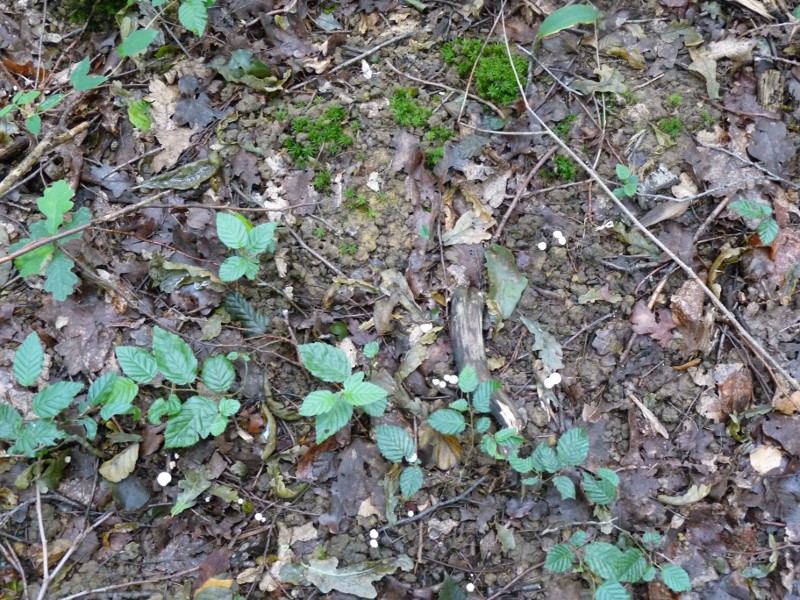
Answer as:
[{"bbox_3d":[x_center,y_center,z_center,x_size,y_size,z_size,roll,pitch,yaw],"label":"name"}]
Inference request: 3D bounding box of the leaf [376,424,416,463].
[{"bbox_3d":[-0.004,0.159,1.230,0.035,0.012,0.052,-40,70,-18],"label":"leaf"}]

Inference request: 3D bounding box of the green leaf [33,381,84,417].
[{"bbox_3d":[-0.380,0.110,1.231,0.057,0.014,0.037,-34,68,-16],"label":"green leaf"}]

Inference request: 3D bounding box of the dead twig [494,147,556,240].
[{"bbox_3d":[0.148,-0.125,1.298,0.009,0.012,0.146,29,67,13],"label":"dead twig"}]

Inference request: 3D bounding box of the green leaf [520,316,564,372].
[{"bbox_3d":[0.159,0.048,1.254,0.034,0.012,0.081,-25,60,-15],"label":"green leaf"}]

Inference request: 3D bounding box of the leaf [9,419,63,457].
[{"bbox_3d":[-0.402,0.152,1.223,0.059,0.016,0.040,-5,64,-3],"label":"leaf"}]

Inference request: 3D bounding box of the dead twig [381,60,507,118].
[{"bbox_3d":[0.060,-0.281,1.468,0.185,0.014,0.022,29,62,18],"label":"dead twig"}]

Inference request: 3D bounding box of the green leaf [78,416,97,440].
[{"bbox_3d":[-0.305,0.125,1.081,0.018,0.013,0.026,-32,63,-19],"label":"green leaf"}]

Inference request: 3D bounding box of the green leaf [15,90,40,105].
[{"bbox_3d":[-0.468,-0.254,1.393,0.021,0.009,0.037,30,52,27],"label":"green leaf"}]

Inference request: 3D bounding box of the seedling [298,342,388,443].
[{"bbox_3d":[-0.057,0.093,1.112,0.090,0.055,0.092,0,53,0],"label":"seedling"}]

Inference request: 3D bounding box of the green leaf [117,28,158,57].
[{"bbox_3d":[-0.316,-0.310,1.334,0.057,0.012,0.031,-35,69,-16],"label":"green leaf"}]

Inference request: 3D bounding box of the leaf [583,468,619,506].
[{"bbox_3d":[0.219,0.203,1.210,0.032,0.012,0.044,-39,70,-17],"label":"leaf"}]

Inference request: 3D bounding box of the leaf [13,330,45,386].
[{"bbox_3d":[-0.378,0.060,1.131,0.029,0.012,0.065,-2,57,-2],"label":"leaf"}]

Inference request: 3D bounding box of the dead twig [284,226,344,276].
[{"bbox_3d":[-0.097,-0.055,1.268,0.095,0.008,0.007,40,70,17],"label":"dead twig"}]

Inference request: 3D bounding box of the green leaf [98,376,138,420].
[{"bbox_3d":[-0.298,0.103,1.173,0.048,0.022,0.047,-22,60,-14],"label":"green leaf"}]

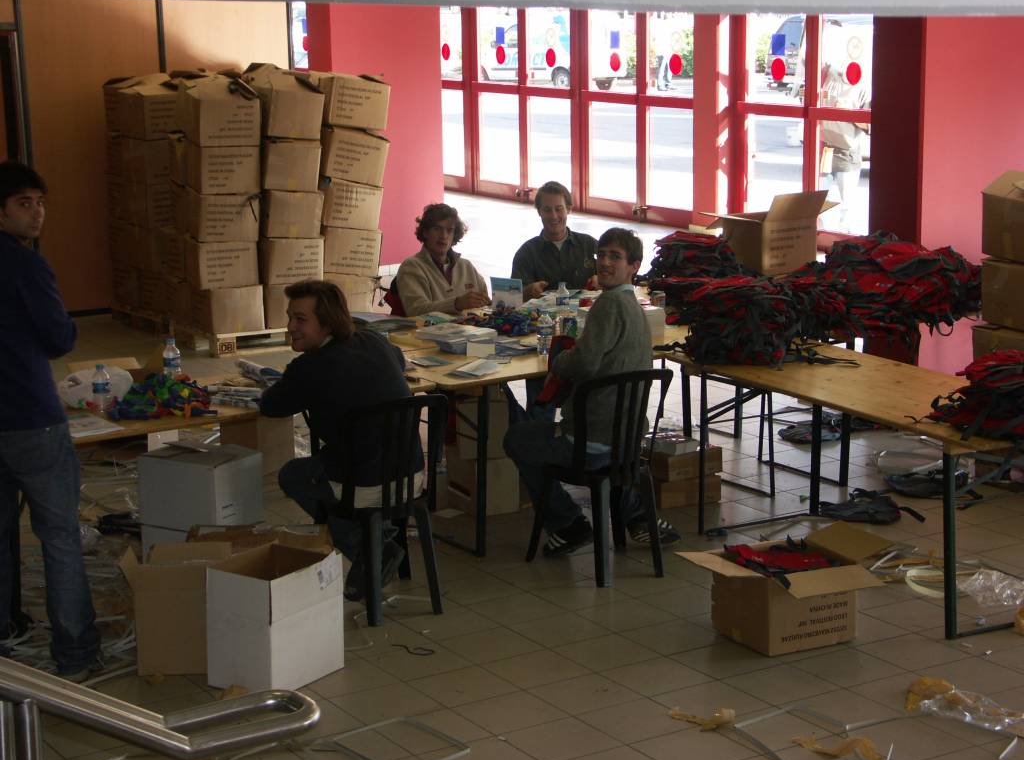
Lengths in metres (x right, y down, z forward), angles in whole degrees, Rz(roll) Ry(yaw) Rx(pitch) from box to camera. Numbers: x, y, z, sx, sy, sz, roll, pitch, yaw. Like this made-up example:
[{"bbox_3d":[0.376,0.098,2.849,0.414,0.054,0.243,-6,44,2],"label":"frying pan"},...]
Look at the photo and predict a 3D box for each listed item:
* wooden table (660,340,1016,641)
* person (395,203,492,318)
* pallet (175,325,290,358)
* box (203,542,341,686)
[{"bbox_3d":[1.578,0.391,8.283,0.810,0.758,2.000,-7,13,-29],"label":"wooden table"},{"bbox_3d":[-0.253,-0.225,9.970,0.540,1.270,0.750,-7,13,-27],"label":"person"},{"bbox_3d":[-1.548,-0.346,13.452,1.200,0.144,0.800,-7,13,-28],"label":"pallet"},{"bbox_3d":[-0.831,0.839,7.069,0.290,0.425,0.405,7,14,33],"label":"box"}]

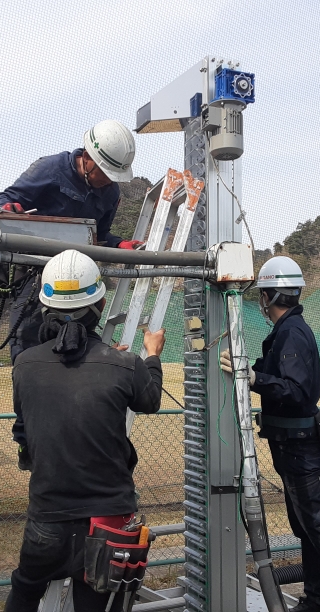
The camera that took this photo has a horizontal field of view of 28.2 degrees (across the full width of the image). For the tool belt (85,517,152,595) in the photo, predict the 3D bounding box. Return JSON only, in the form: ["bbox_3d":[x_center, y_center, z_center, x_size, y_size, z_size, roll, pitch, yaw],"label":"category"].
[{"bbox_3d":[-0.143,0.862,2.200,0.220,0.250,0.130,2,-5,-21],"label":"tool belt"}]

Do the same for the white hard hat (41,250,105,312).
[{"bbox_3d":[-0.303,-0.103,2.230,0.220,0.170,0.280,-1,12,9],"label":"white hard hat"}]

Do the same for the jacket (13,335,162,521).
[{"bbox_3d":[-0.264,0.432,2.320,0.510,0.650,0.400,-1,-5,9],"label":"jacket"}]

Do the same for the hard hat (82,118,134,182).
[{"bbox_3d":[-0.190,-0.694,2.720,0.160,0.280,0.220,-39,-18,15],"label":"hard hat"}]

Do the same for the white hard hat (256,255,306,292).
[{"bbox_3d":[0.608,-0.166,3.200,0.220,0.160,0.280,4,-6,-40],"label":"white hard hat"}]

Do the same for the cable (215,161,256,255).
[{"bbox_3d":[0.350,-0.461,2.950,0.200,0.430,0.080,0,-5,-6],"label":"cable"}]

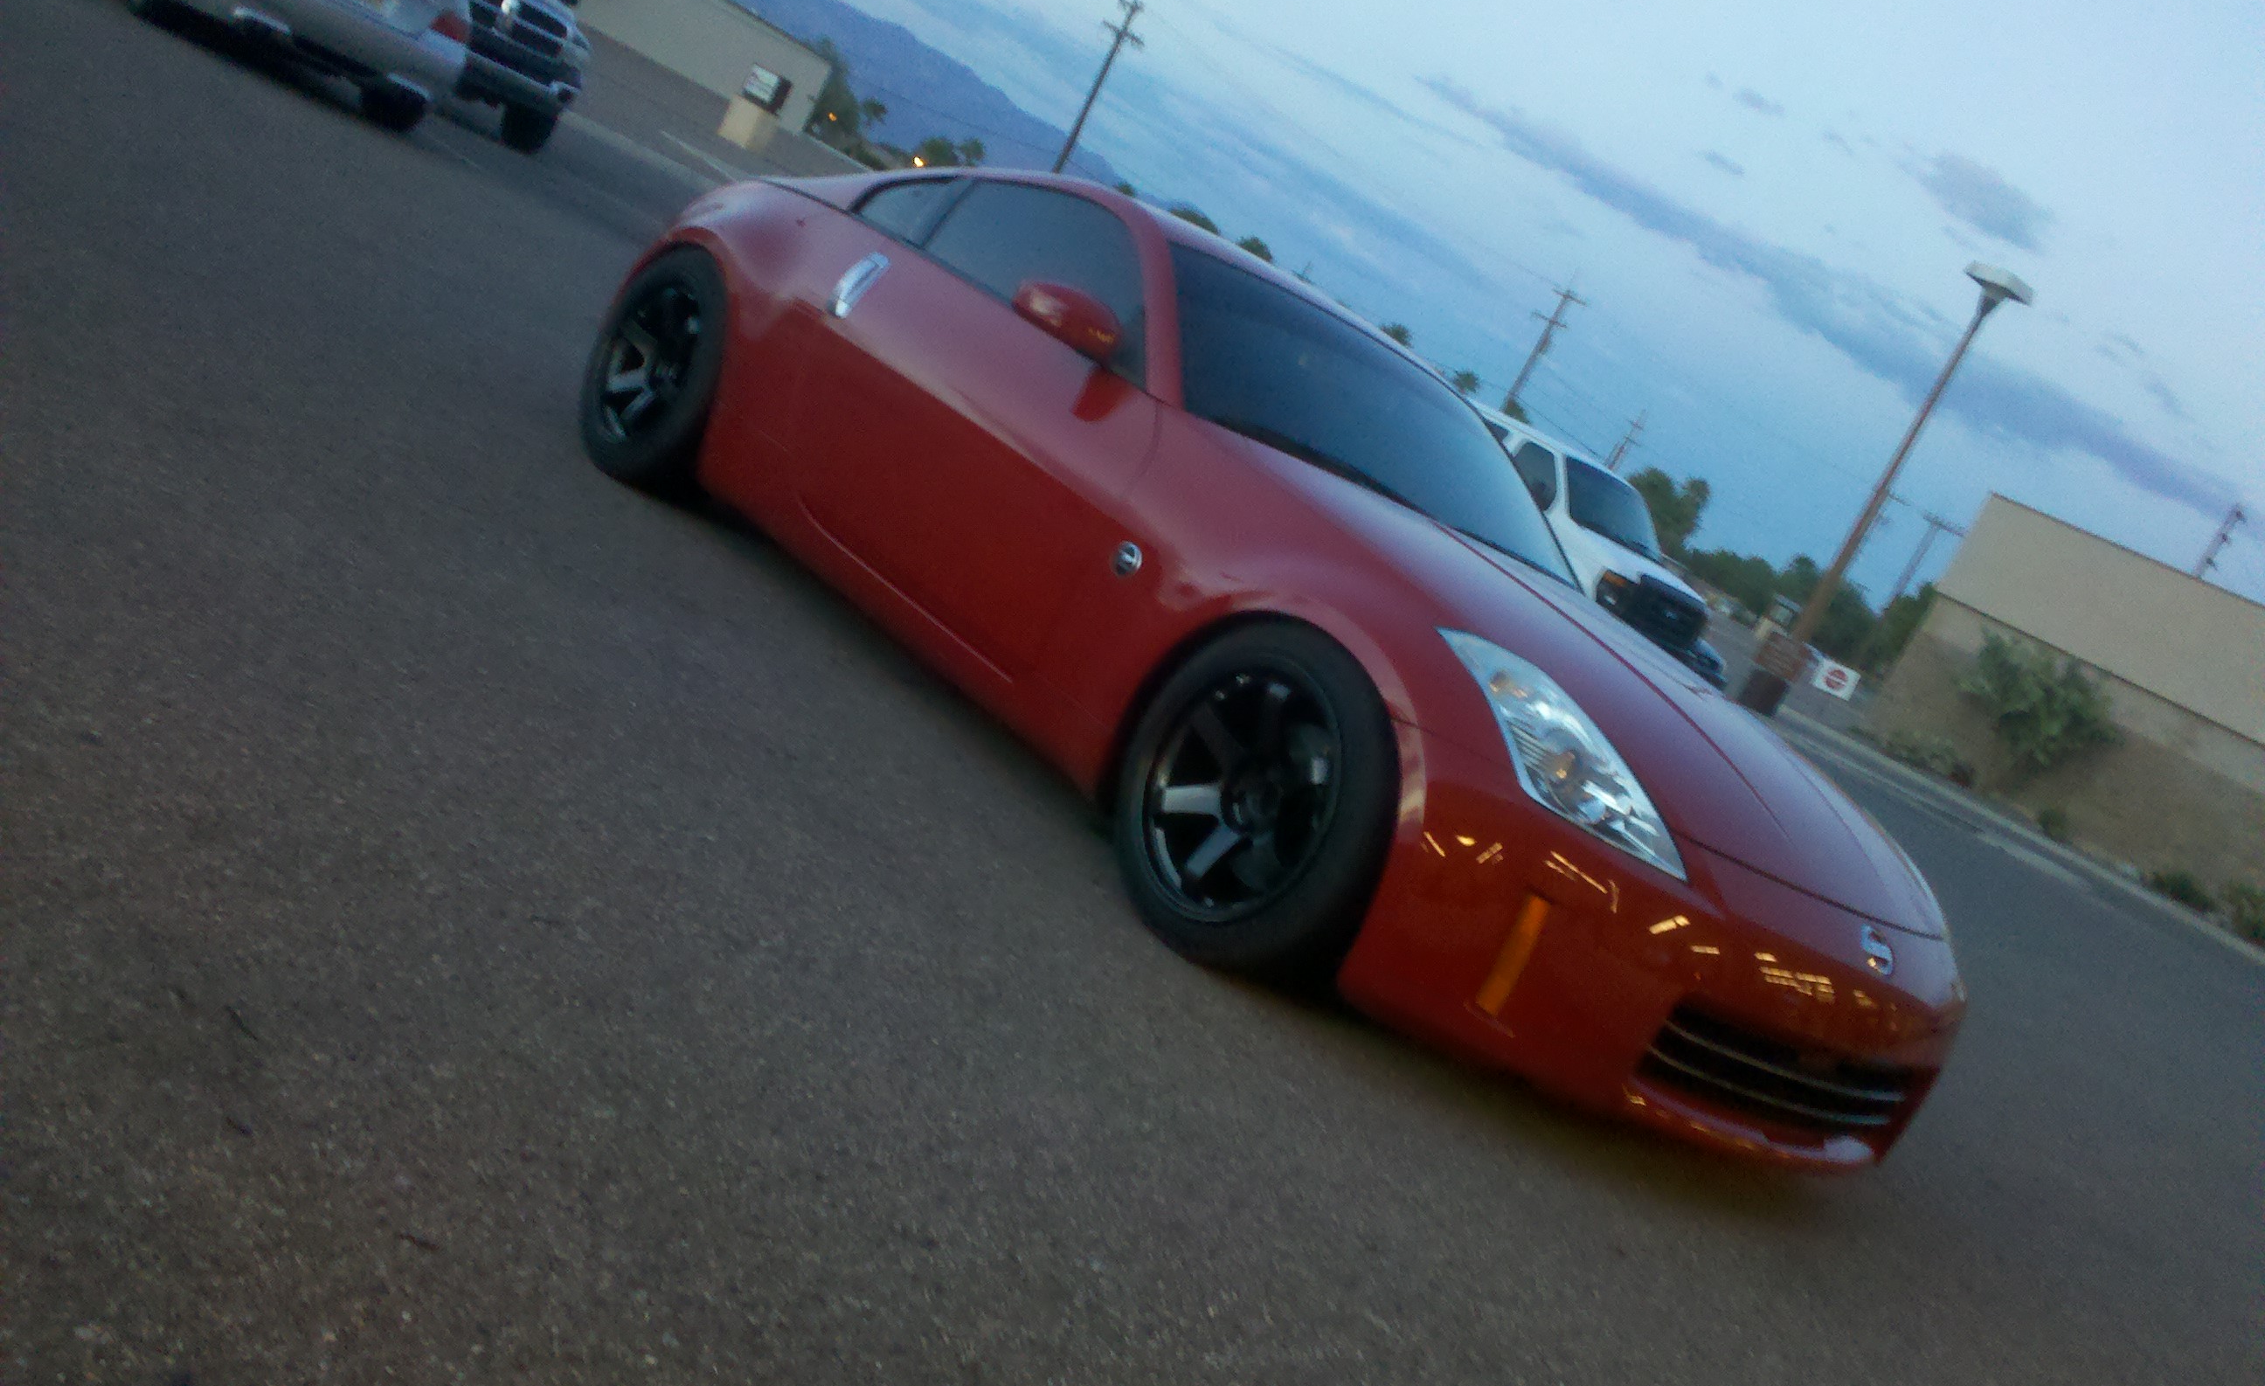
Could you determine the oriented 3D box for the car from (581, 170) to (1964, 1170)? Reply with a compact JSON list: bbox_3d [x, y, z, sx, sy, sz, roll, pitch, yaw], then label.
[{"bbox_3d":[0.162,-0.466,5.153,1.830,1.300,4.310,18,13,-44],"label":"car"}]

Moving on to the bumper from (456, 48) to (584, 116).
[{"bbox_3d":[-6.401,-6.209,19.400,1.980,0.380,0.420,18,13,-44],"label":"bumper"}]

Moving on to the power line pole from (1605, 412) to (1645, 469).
[{"bbox_3d":[36.040,-15.618,149.552,2.400,12.500,0.350,28,9,9],"label":"power line pole"}]

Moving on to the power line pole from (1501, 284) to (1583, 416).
[{"bbox_3d":[20.362,-15.670,104.300,2.400,13.000,0.350,28,9,6],"label":"power line pole"}]

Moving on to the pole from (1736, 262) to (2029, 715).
[{"bbox_3d":[11.466,-2.998,29.915,0.900,7.400,0.900,18,13,-44],"label":"pole"}]

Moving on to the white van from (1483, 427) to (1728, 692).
[{"bbox_3d":[3.633,-1.920,20.637,2.030,2.100,5.600,19,12,-42],"label":"white van"}]

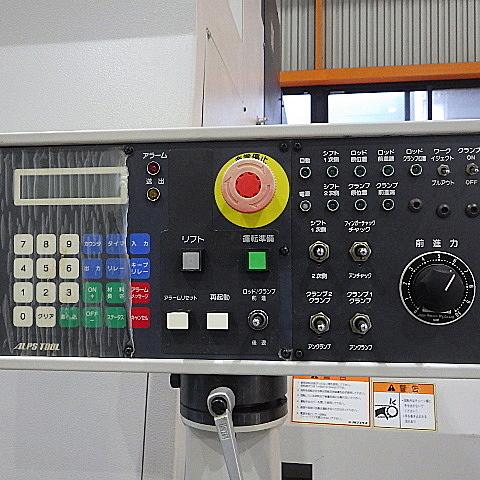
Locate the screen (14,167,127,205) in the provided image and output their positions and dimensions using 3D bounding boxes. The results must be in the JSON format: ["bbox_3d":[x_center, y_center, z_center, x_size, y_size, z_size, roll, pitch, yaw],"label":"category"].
[{"bbox_3d":[-0.139,-0.044,0.427,0.098,0.030,0.005,0,-1,6],"label":"screen"}]

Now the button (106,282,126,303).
[{"bbox_3d":[-0.101,0.043,0.422,0.017,0.017,0.003,0,-1,6],"label":"button"}]

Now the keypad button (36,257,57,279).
[{"bbox_3d":[-0.160,0.024,0.429,0.017,0.017,0.003,0,-1,6],"label":"keypad button"}]

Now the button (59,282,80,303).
[{"bbox_3d":[-0.141,0.044,0.427,0.017,0.017,0.003,0,-1,6],"label":"button"}]

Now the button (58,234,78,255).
[{"bbox_3d":[-0.140,0.004,0.427,0.017,0.017,0.004,0,-1,6],"label":"button"}]

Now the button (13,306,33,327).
[{"bbox_3d":[-0.180,0.064,0.431,0.017,0.017,0.003,0,-1,6],"label":"button"}]

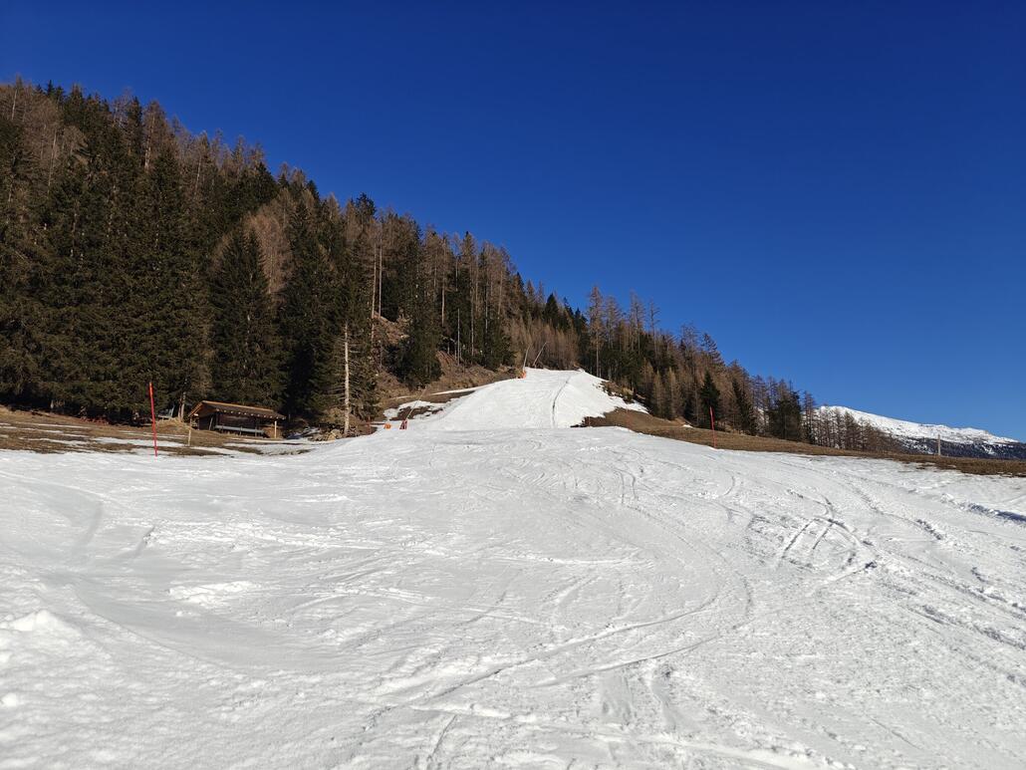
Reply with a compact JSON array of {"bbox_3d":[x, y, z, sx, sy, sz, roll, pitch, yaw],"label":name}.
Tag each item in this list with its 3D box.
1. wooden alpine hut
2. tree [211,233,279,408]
[{"bbox_3d":[-31.849,4.305,79.243,5.904,3.719,8.772,-9,-14,37],"label":"wooden alpine hut"},{"bbox_3d":[-35.132,-8.106,90.538,9.200,26.700,9.200,-1,-11,0],"label":"tree"}]

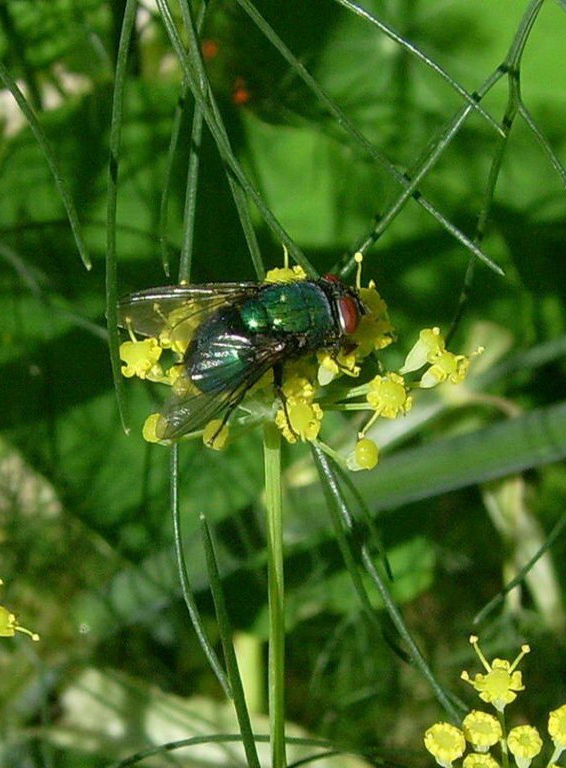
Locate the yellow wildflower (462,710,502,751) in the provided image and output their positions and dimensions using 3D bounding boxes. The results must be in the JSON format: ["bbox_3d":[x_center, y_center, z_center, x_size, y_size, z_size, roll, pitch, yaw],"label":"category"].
[{"bbox_3d":[0.010,0.018,0.060,0.002,0.001,0.002,-6,44,0],"label":"yellow wildflower"}]

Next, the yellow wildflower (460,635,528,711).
[{"bbox_3d":[0.011,0.015,0.060,0.003,0.003,0.003,-2,38,0],"label":"yellow wildflower"}]

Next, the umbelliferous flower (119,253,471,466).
[{"bbox_3d":[0.001,-0.002,0.062,0.018,0.006,0.014,0,31,0],"label":"umbelliferous flower"}]

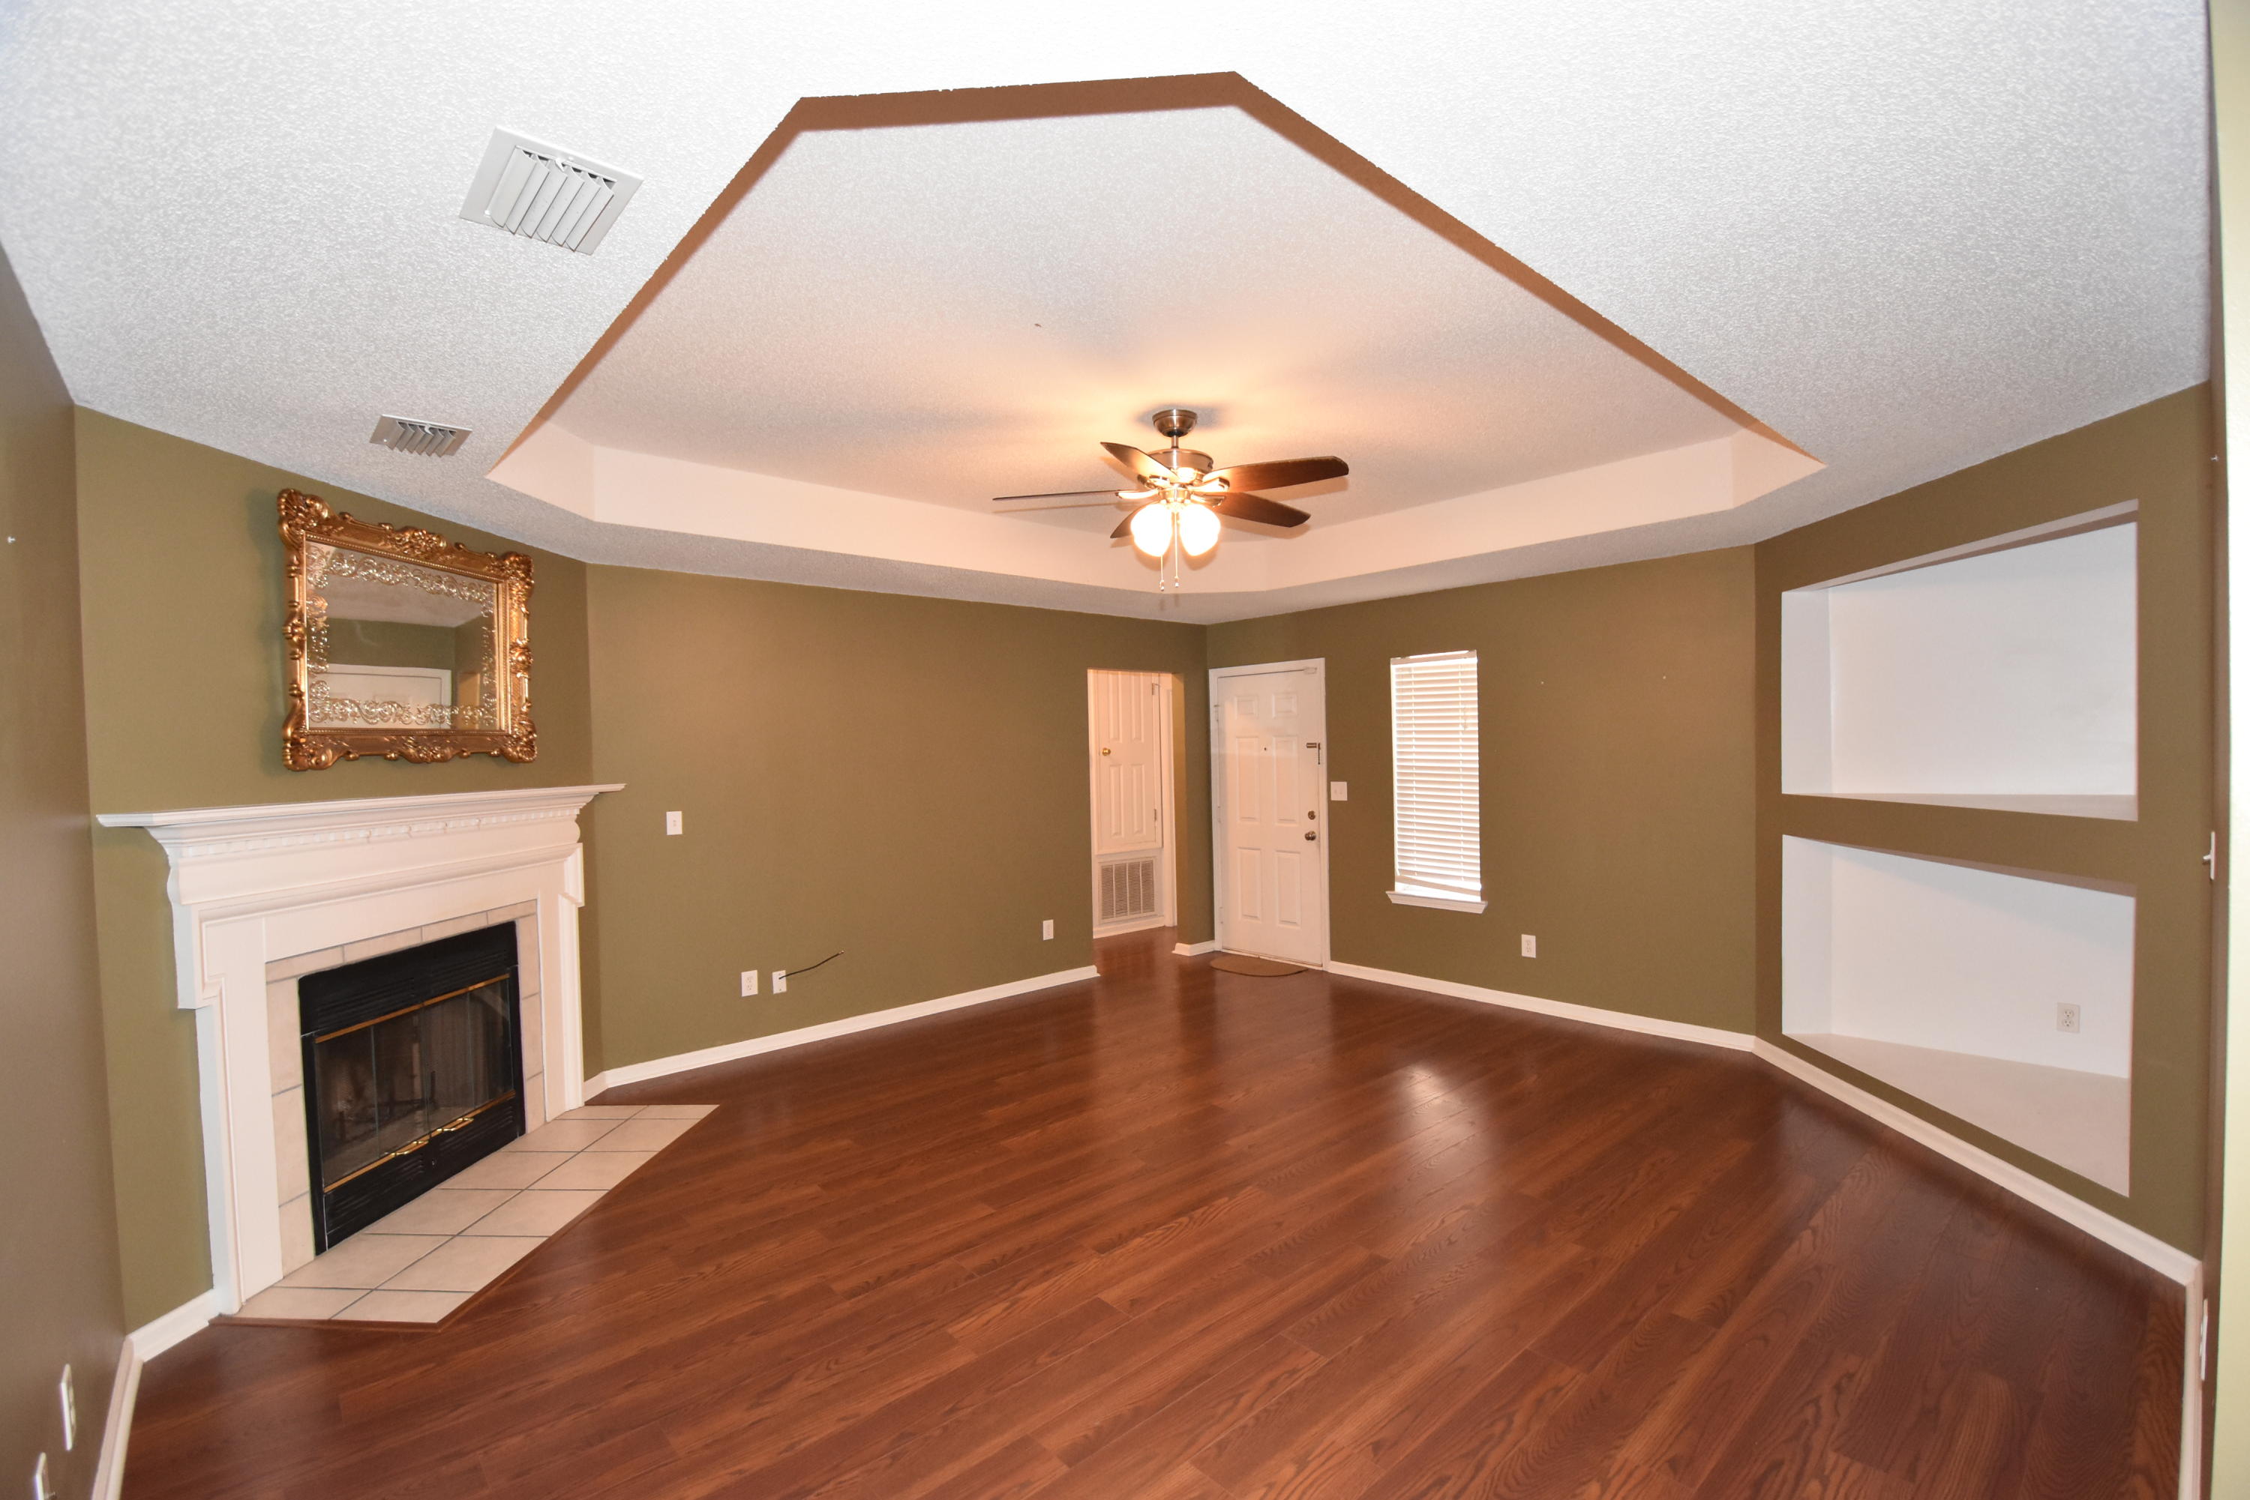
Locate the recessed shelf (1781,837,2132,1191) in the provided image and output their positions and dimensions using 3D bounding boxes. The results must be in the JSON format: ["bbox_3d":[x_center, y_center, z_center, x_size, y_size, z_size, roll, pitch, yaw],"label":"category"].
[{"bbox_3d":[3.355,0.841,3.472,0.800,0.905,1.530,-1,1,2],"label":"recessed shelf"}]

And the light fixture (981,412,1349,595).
[{"bbox_3d":[0.179,-0.905,3.405,1.290,0.655,1.270,-1,1,0],"label":"light fixture"}]

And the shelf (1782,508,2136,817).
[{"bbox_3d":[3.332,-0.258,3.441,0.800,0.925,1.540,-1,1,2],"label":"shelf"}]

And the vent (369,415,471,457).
[{"bbox_3d":[-1.952,-0.855,2.599,0.195,0.030,0.302,-2,1,-43],"label":"vent"}]

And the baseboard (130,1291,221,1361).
[{"bbox_3d":[-2.547,1.553,2.522,0.020,0.085,0.225,-1,1,5],"label":"baseboard"}]

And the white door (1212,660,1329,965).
[{"bbox_3d":[1.004,0.432,6.587,0.080,2.070,1.000,-2,1,-43],"label":"white door"}]

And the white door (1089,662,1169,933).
[{"bbox_3d":[0.065,0.415,7.350,0.840,2.070,0.120,-2,1,-41],"label":"white door"}]

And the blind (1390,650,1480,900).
[{"bbox_3d":[1.879,0.156,5.651,0.060,1.460,0.565,-2,1,-43],"label":"blind"}]

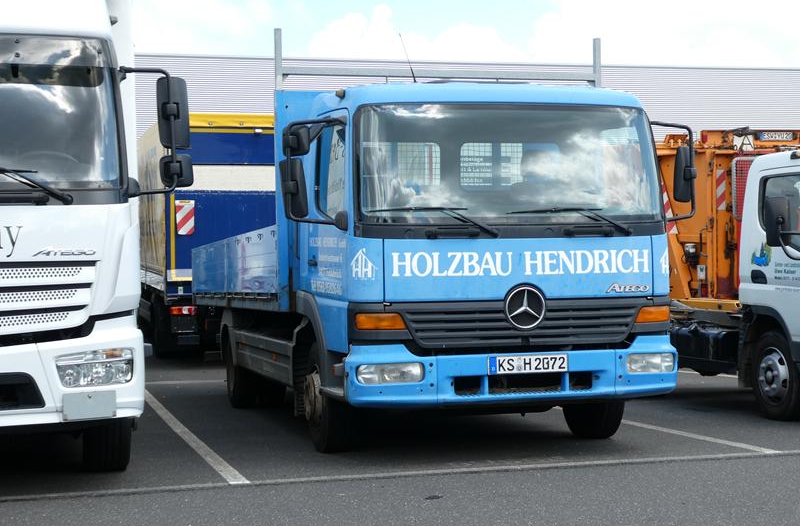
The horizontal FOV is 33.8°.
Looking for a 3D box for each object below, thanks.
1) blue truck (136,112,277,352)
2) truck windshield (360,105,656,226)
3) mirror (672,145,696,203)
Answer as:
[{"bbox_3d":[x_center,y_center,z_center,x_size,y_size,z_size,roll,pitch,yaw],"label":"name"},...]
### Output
[{"bbox_3d":[-3.526,-0.432,25.132,2.550,3.890,8.500,-1,0,-15],"label":"blue truck"},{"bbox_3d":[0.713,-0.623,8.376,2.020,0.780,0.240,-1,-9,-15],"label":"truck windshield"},{"bbox_3d":[1.933,-0.603,8.980,0.180,0.380,0.110,-1,-1,-25],"label":"mirror"}]

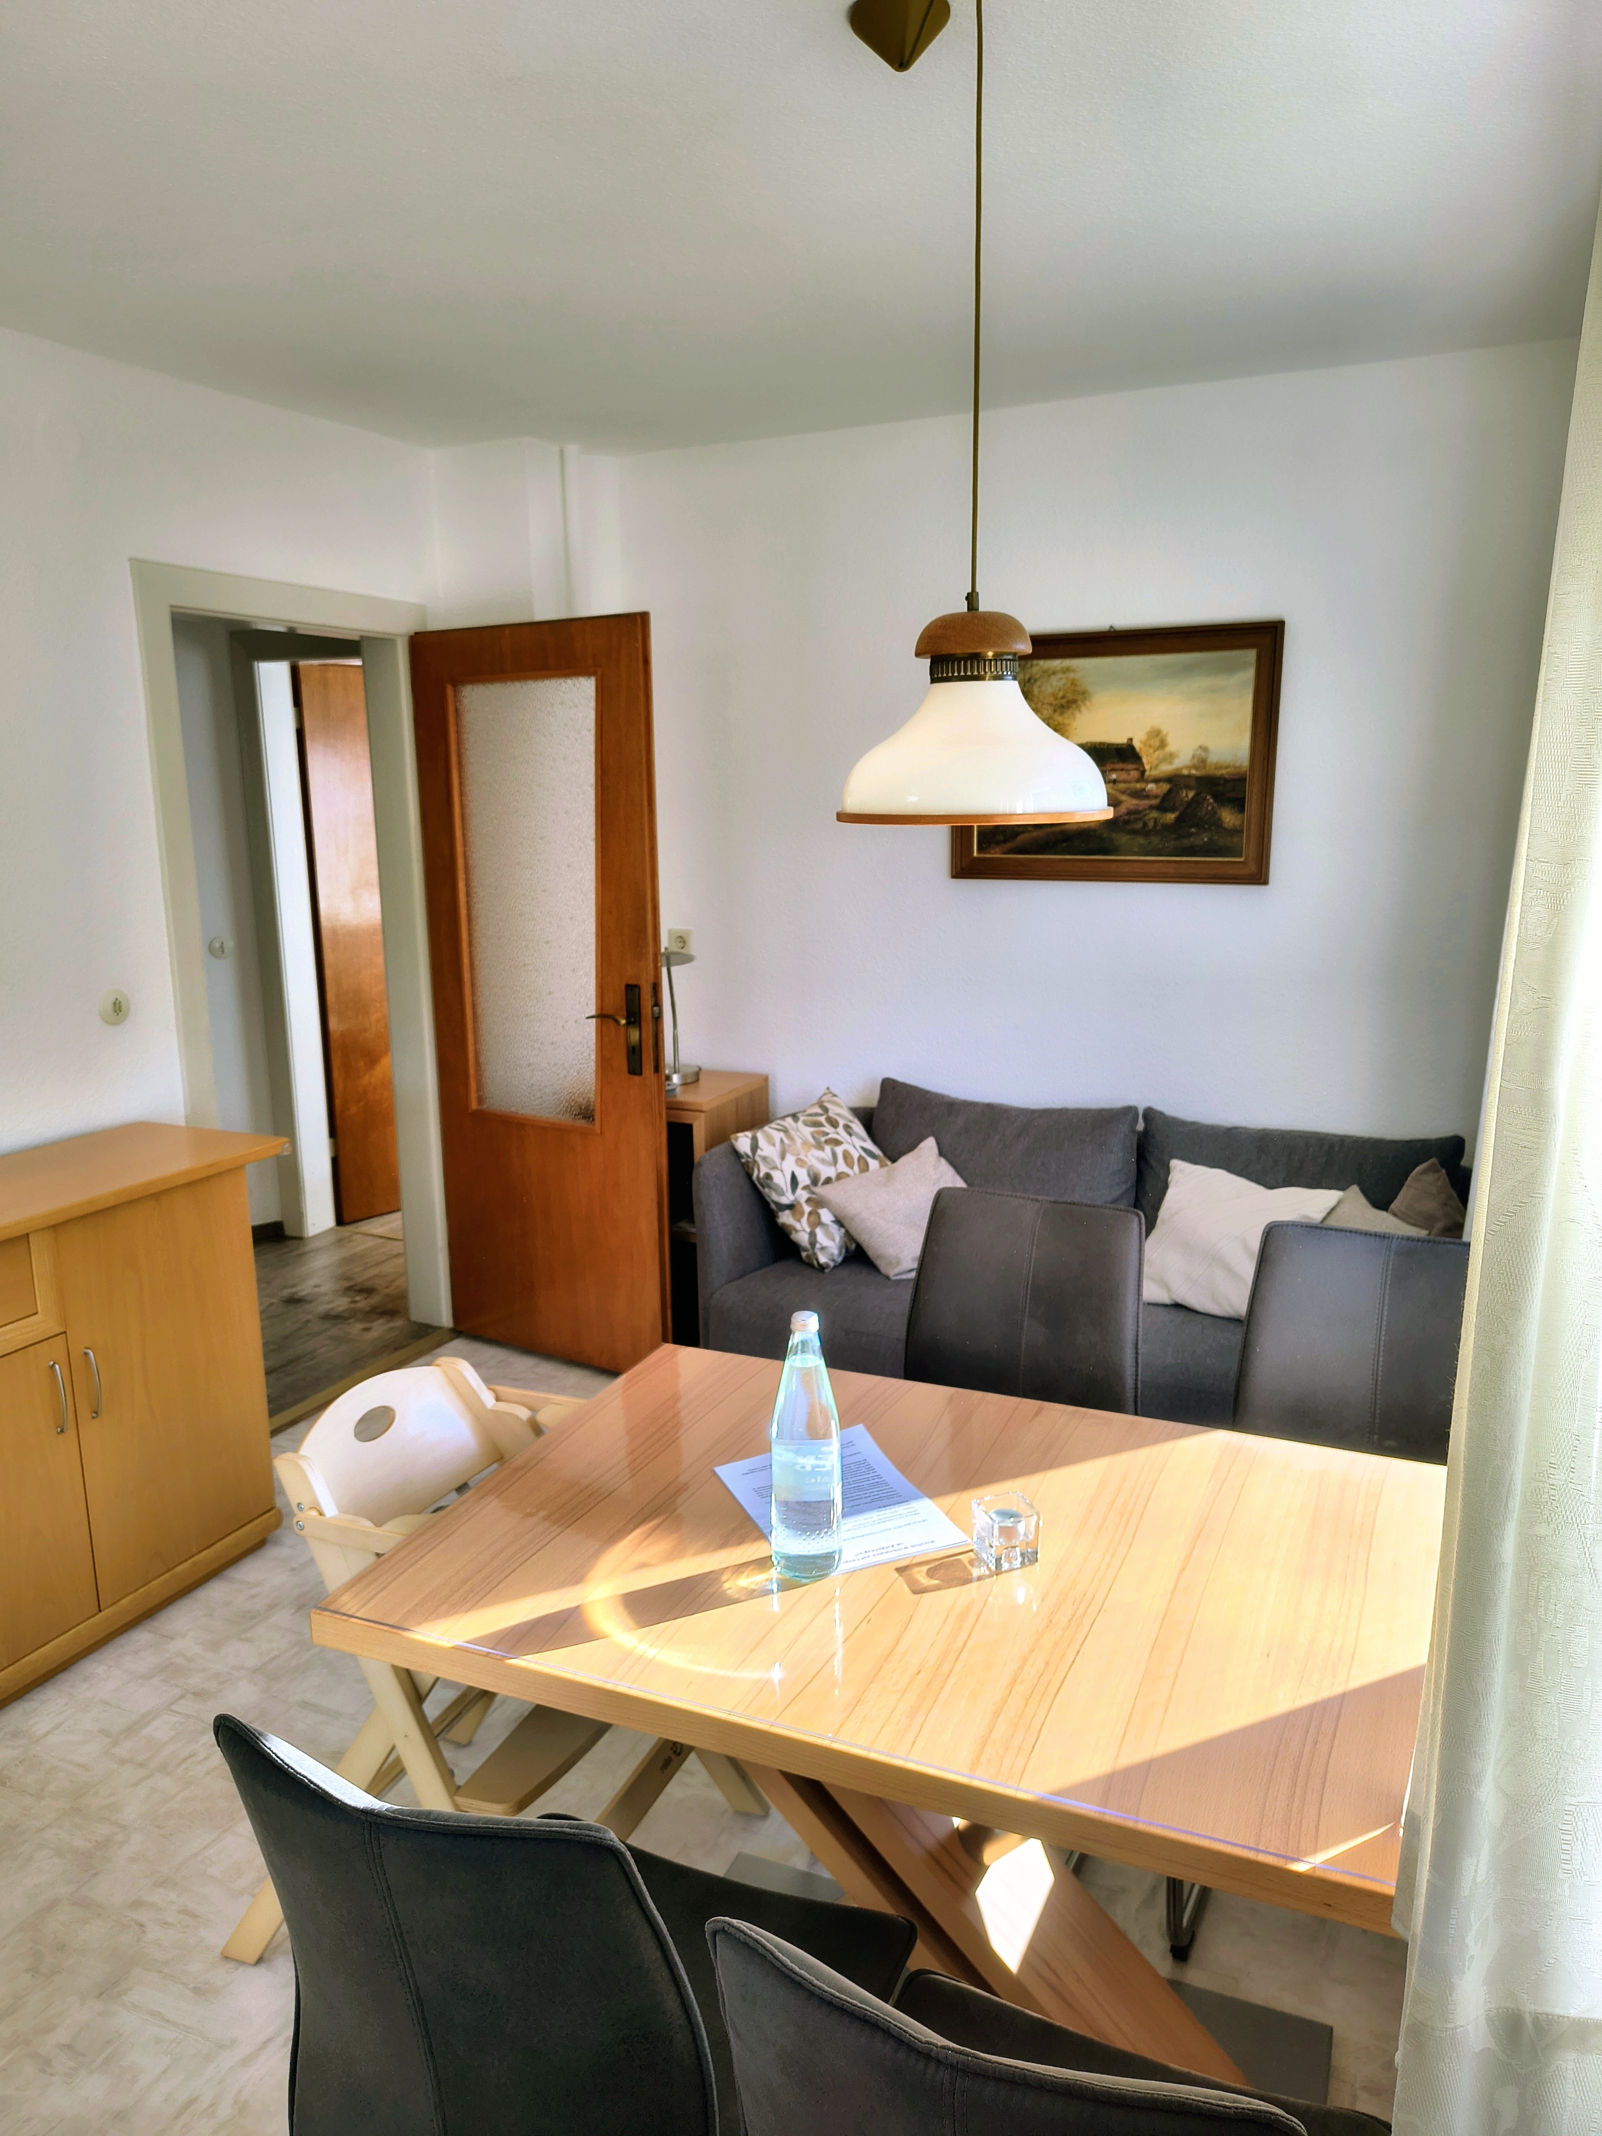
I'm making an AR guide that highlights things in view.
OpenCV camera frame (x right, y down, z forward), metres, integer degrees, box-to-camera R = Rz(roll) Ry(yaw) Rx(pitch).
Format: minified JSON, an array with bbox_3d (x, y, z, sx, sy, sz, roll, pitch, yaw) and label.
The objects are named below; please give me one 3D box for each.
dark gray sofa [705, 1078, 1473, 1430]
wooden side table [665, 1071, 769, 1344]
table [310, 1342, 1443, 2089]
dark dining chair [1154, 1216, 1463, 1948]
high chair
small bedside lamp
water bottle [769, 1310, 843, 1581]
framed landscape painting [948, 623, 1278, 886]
[{"bbox_3d":[0.713,0.537,3.337,1.820,0.800,0.790,5,13,25],"label":"dark gray sofa"},{"bbox_3d":[-0.384,0.422,4.037,0.500,0.766,0.470,5,13,25],"label":"wooden side table"},{"bbox_3d":[0.183,0.902,1.672,1.160,0.760,0.760,4,12,22],"label":"table"},{"bbox_3d":[0.800,0.750,2.002,0.450,0.915,0.560,4,12,22],"label":"dark dining chair"},{"bbox_3d":[-0.436,0.836,2.027,0.600,0.760,0.530,4,12,22],"label":"high chair"},{"bbox_3d":[-0.367,-0.148,3.967,0.150,0.385,0.160,-1,12,0],"label":"small bedside lamp"},{"bbox_3d":[0.005,0.399,1.522,0.080,0.290,0.080,-1,12,0],"label":"water bottle"},{"bbox_3d":[0.750,-0.759,3.485,0.795,0.600,0.030,5,13,25],"label":"framed landscape painting"}]

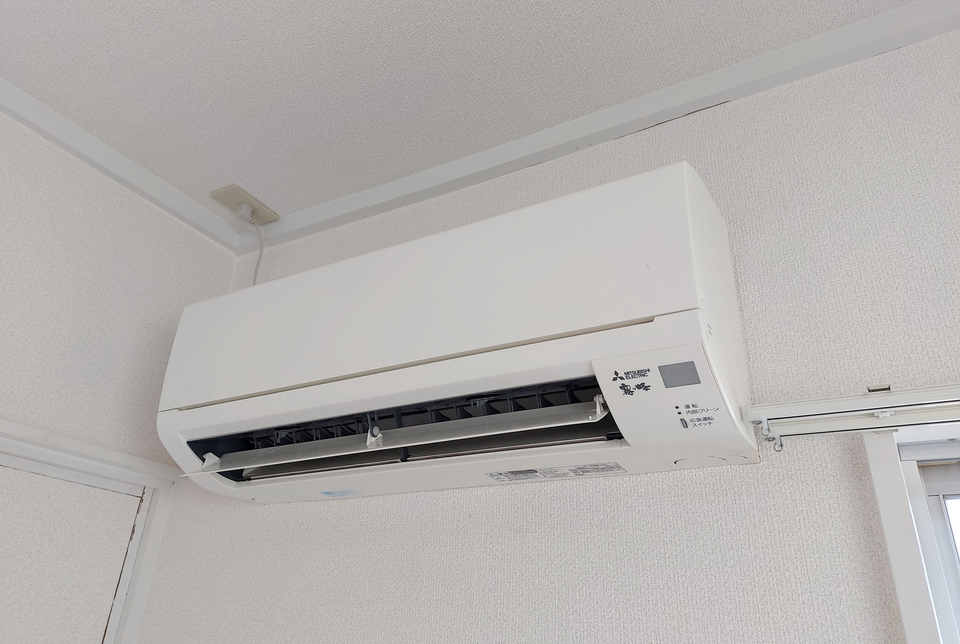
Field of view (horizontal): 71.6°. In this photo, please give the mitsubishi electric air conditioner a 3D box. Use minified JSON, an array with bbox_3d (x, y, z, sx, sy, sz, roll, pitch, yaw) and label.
[{"bbox_3d":[-0.077,0.055,0.924,0.799,0.303,0.235,-12,-29,28],"label":"mitsubishi electric air conditioner"}]

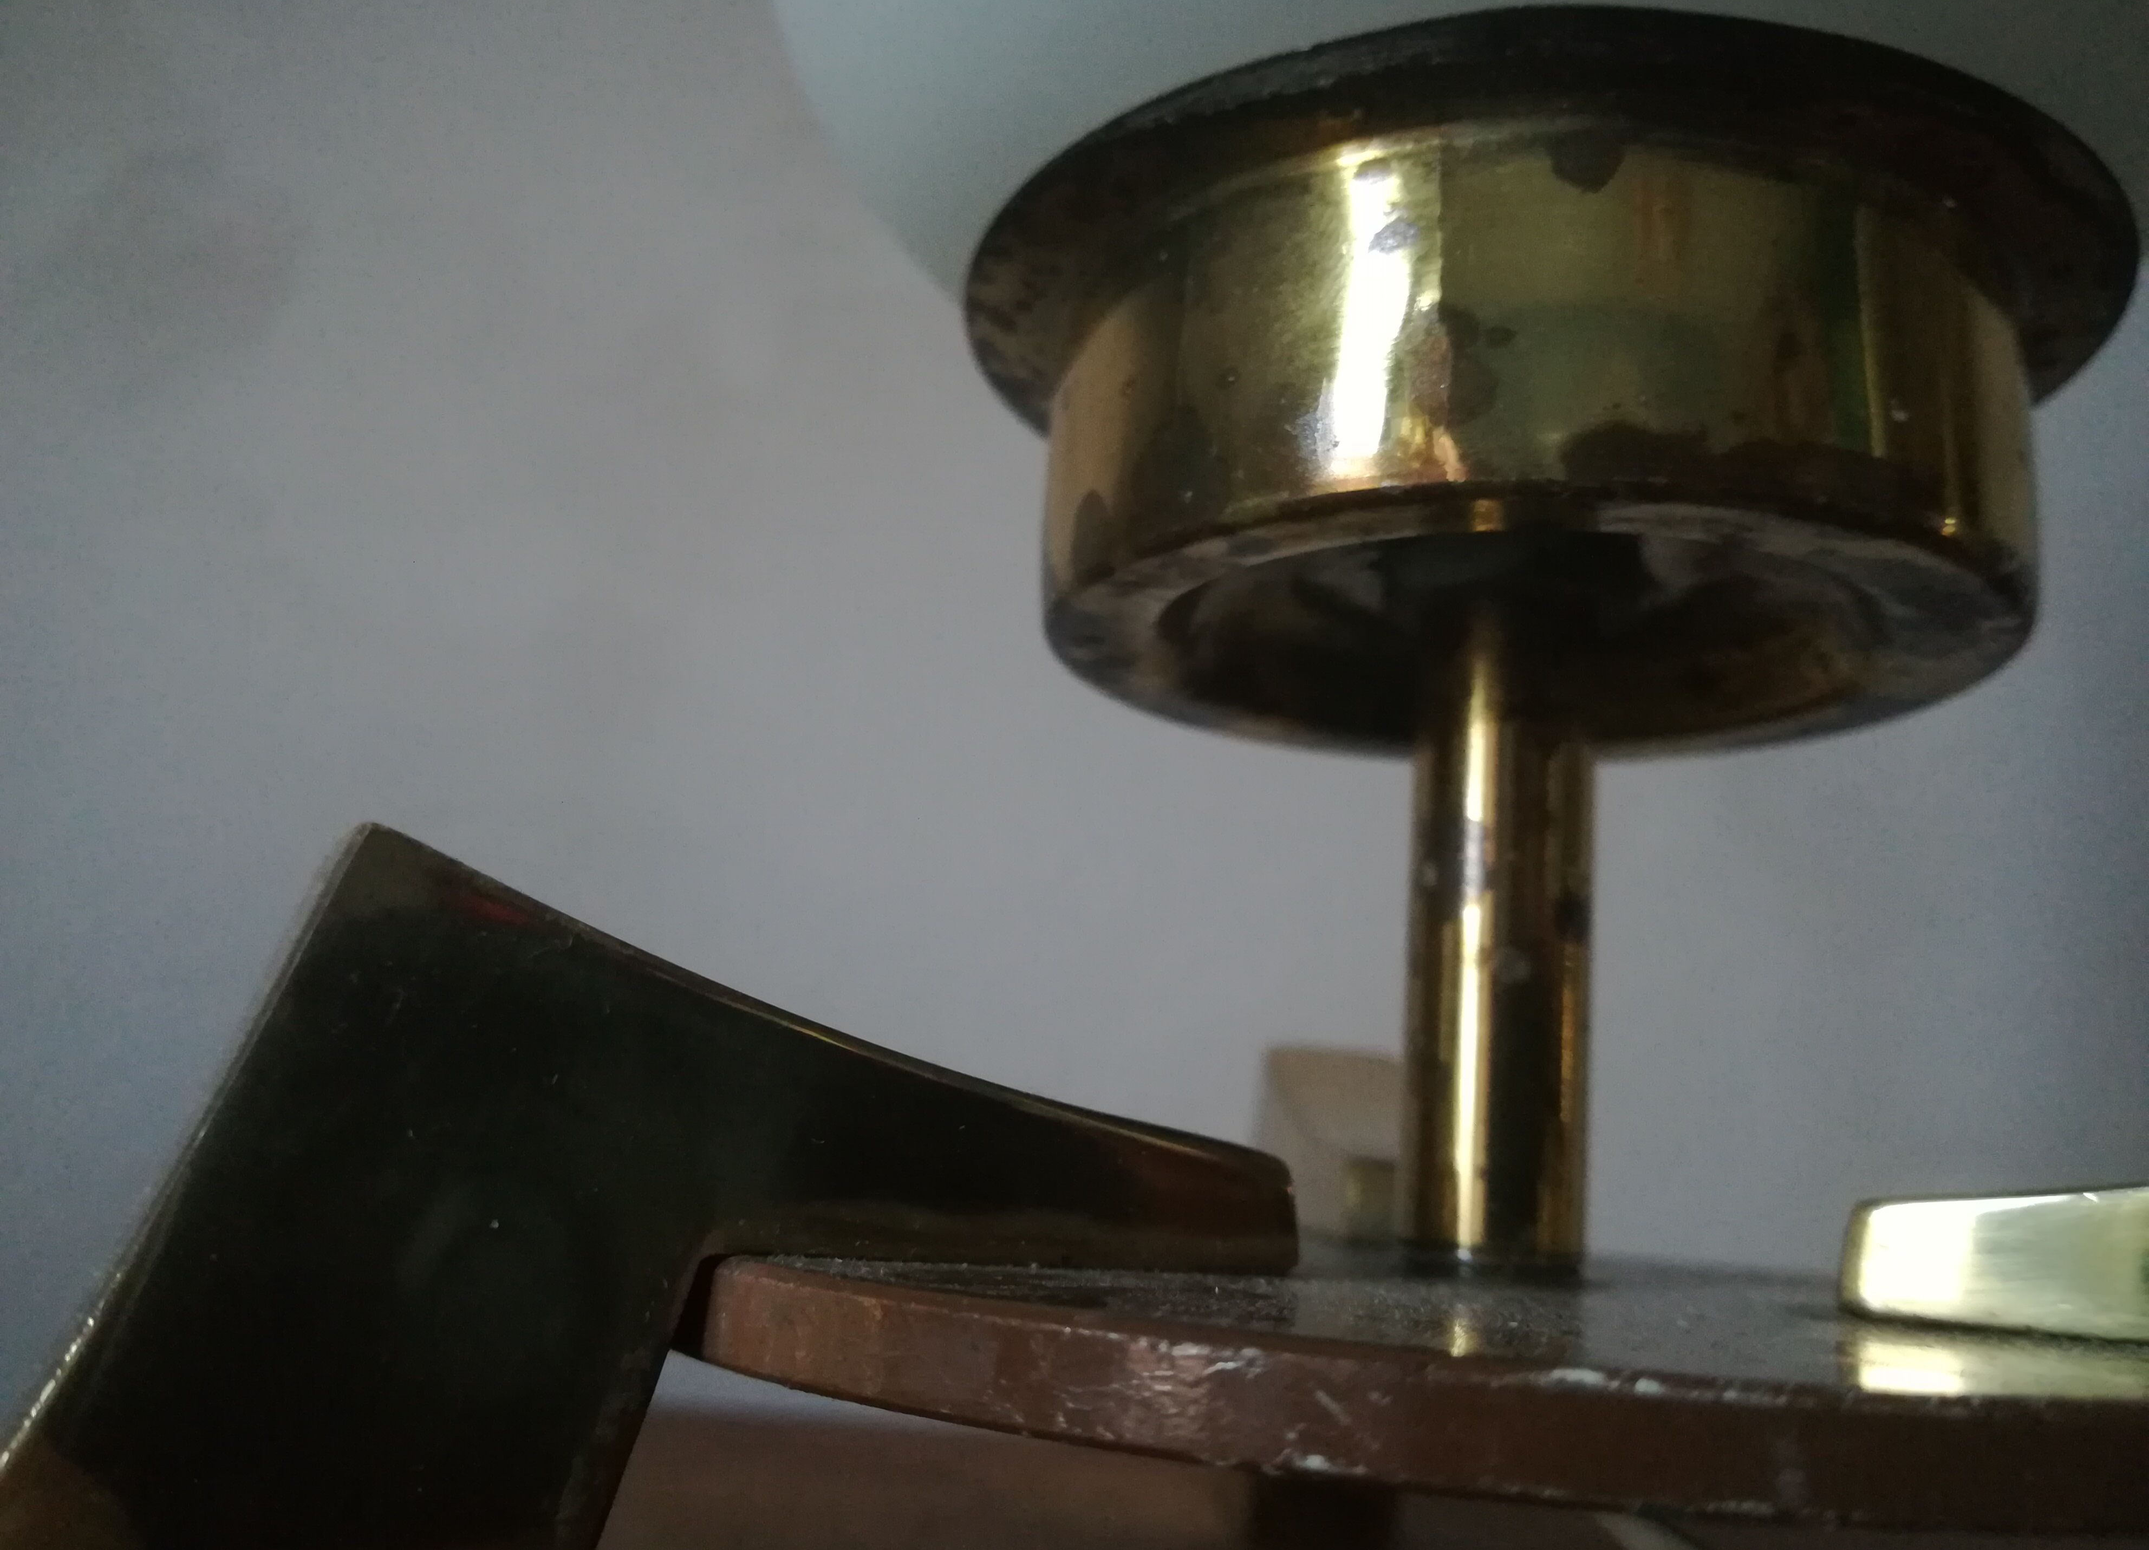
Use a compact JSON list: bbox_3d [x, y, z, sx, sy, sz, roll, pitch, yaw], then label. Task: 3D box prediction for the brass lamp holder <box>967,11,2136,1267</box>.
[{"bbox_3d":[0.034,0.001,0.129,0.090,0.074,0.090,4,-12,0],"label":"brass lamp holder"}]

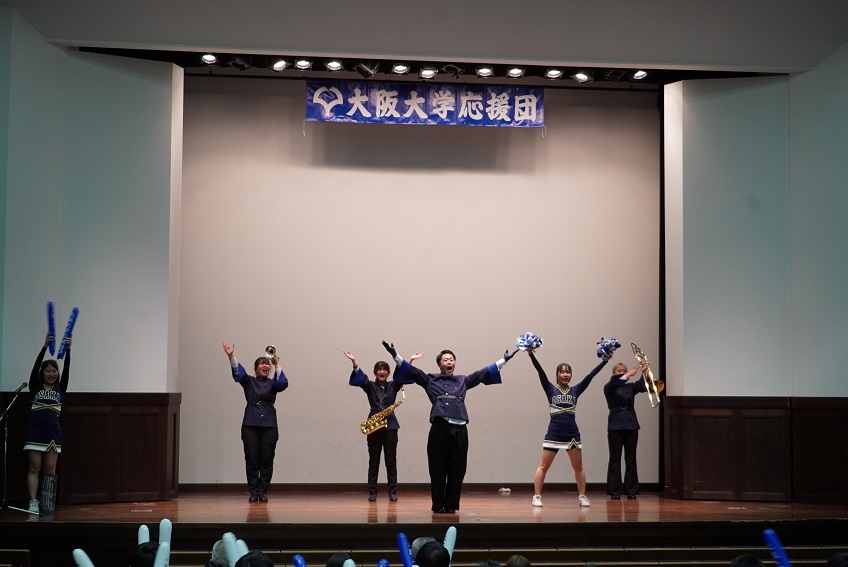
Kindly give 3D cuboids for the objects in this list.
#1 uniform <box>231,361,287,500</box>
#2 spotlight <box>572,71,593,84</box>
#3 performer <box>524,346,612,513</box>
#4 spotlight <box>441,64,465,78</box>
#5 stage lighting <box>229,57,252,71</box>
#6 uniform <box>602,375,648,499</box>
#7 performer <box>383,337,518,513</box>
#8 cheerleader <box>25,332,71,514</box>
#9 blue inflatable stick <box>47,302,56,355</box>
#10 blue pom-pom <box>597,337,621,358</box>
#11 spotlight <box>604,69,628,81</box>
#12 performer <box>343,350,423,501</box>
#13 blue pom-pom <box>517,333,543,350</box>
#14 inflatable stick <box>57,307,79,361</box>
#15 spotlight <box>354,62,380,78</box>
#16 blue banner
[{"bbox_3d":[-1.859,1.644,15.500,0.620,1.560,0.420,1,-4,-5],"label":"uniform"},{"bbox_3d":[1.843,-2.407,15.900,0.230,0.260,0.200,5,-41,15],"label":"spotlight"},{"bbox_3d":[1.606,1.606,15.250,0.890,1.770,0.420,1,-4,-3],"label":"performer"},{"bbox_3d":[0.328,-2.453,15.750,0.250,0.280,0.220,2,-43,6],"label":"spotlight"},{"bbox_3d":[-2.101,-2.526,15.700,0.220,0.240,0.220,-2,-46,32],"label":"stage lighting"},{"bbox_3d":[2.370,1.792,16.120,0.470,1.460,0.400,1,-4,-9],"label":"uniform"},{"bbox_3d":[0.267,1.495,14.300,1.360,1.780,0.480,1,-4,-7],"label":"performer"},{"bbox_3d":[-3.924,1.459,14.250,0.430,1.870,0.360,1,-4,-10],"label":"cheerleader"},{"bbox_3d":[-3.865,0.470,14.200,0.070,0.550,0.070,-3,-3,-6],"label":"blue inflatable stick"},{"bbox_3d":[2.037,0.707,15.100,0.260,0.230,0.250,1,-4,-6],"label":"blue pom-pom"},{"bbox_3d":[2.281,-2.476,16.200,0.220,0.240,0.220,1,-42,-15],"label":"spotlight"},{"bbox_3d":[-0.476,1.630,15.700,0.900,1.690,0.460,1,-4,-3],"label":"performer"},{"bbox_3d":[1.180,0.643,15.150,0.310,0.200,0.270,1,-4,-3],"label":"blue pom-pom"},{"bbox_3d":[-3.663,0.514,14.050,0.075,0.560,0.075,19,6,-5],"label":"inflatable stick"},{"bbox_3d":[-0.657,-2.477,15.900,0.240,0.220,0.220,-47,22,-27],"label":"spotlight"},{"bbox_3d":[0.018,-2.137,16.300,2.830,0.470,0.040,1,-4,-7],"label":"blue banner"}]

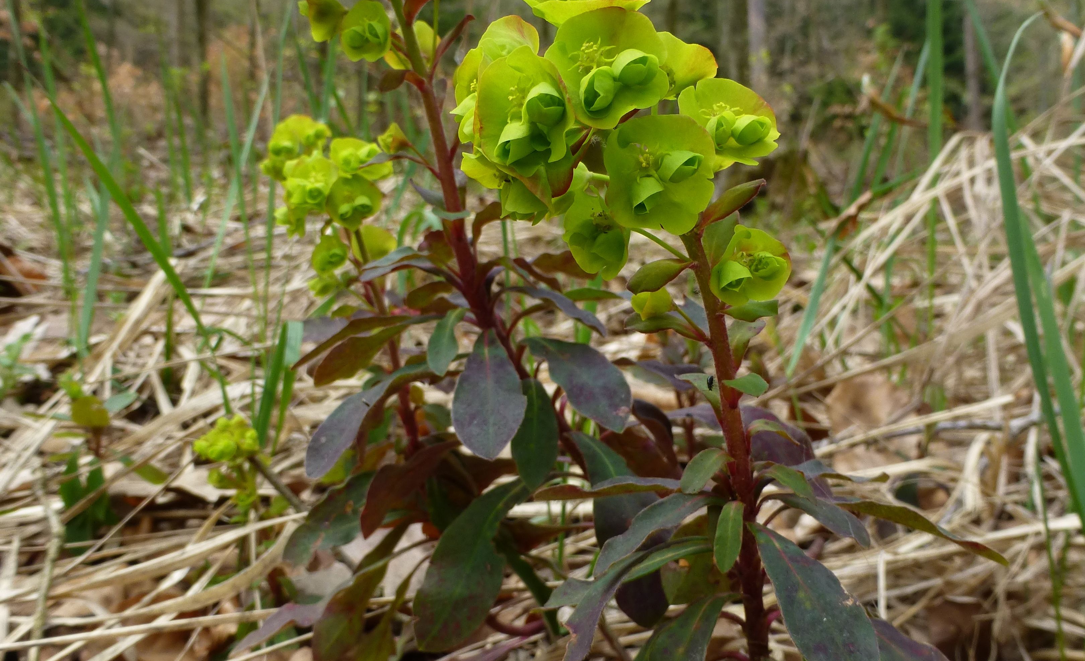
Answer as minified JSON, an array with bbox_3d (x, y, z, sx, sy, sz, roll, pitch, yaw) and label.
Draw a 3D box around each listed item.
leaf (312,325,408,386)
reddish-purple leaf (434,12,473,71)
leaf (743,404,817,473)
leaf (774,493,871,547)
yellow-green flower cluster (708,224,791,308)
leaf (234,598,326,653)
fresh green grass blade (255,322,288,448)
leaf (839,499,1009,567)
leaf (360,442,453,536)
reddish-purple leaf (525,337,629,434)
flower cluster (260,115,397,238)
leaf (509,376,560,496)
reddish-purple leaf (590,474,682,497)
[{"bbox_3d":[-0.071,0.010,0.398,0.041,0.013,0.017,-25,50,-21],"label":"leaf"},{"bbox_3d":[-0.024,-0.078,0.273,0.004,0.016,0.007,34,18,-2],"label":"reddish-purple leaf"},{"bbox_3d":[0.058,0.026,0.245,0.027,0.009,0.019,38,16,-31],"label":"leaf"},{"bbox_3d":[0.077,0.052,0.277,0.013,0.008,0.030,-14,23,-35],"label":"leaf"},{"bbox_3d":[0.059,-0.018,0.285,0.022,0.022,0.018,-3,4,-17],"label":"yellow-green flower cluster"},{"bbox_3d":[-0.110,0.125,0.422,0.039,0.009,0.015,-18,27,-22],"label":"leaf"},{"bbox_3d":[-0.157,0.032,0.580,0.016,0.071,0.008,6,0,1],"label":"fresh green grass blade"},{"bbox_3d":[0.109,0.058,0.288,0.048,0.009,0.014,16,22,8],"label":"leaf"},{"bbox_3d":[-0.054,0.064,0.410,0.020,0.013,0.045,28,60,27],"label":"leaf"},{"bbox_3d":[0.009,0.014,0.272,0.019,0.007,0.035,-22,51,-39],"label":"reddish-purple leaf"},{"bbox_3d":[-0.098,-0.071,0.460,0.060,0.055,0.050,-1,3,6],"label":"flower cluster"},{"bbox_3d":[-0.003,0.039,0.378,0.018,0.042,0.010,-3,-21,5],"label":"leaf"},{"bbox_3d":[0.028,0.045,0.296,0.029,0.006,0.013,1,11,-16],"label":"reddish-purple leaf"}]

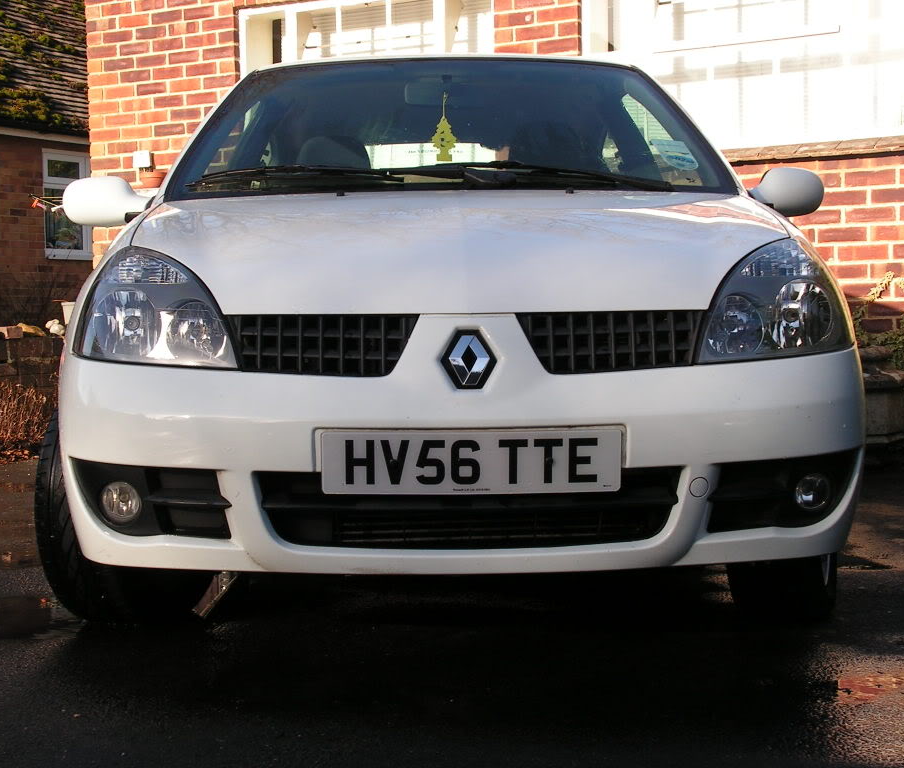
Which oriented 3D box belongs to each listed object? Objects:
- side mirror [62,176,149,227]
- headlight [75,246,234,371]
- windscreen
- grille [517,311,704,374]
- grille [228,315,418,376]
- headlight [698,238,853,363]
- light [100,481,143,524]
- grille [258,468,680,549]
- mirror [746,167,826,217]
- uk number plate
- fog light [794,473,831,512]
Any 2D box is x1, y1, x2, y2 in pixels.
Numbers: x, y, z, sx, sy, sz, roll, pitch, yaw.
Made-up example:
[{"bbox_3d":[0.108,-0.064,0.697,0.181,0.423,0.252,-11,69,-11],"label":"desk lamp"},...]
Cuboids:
[{"bbox_3d":[-0.871,-0.459,4.090,0.212,0.127,0.125,-1,2,-1],"label":"side mirror"},{"bbox_3d":[-0.552,-0.144,3.060,0.350,0.235,0.310,-1,2,-1],"label":"headlight"},{"bbox_3d":[0.000,-0.627,4.130,1.410,0.150,0.840,-1,36,-1],"label":"windscreen"},{"bbox_3d":[0.283,-0.074,2.910,0.337,0.114,0.075,-1,-6,-1],"label":"grille"},{"bbox_3d":[-0.229,-0.069,2.895,0.339,0.112,0.075,-1,-6,-1],"label":"grille"},{"bbox_3d":[0.608,-0.155,3.085,0.345,0.235,0.310,-1,2,-1],"label":"headlight"},{"bbox_3d":[-0.618,0.221,3.040,0.077,0.080,0.055,-1,2,-1],"label":"light"},{"bbox_3d":[0.031,0.223,2.885,0.745,0.140,0.090,-1,2,-1],"label":"grille"},{"bbox_3d":[0.847,-0.489,4.130,0.200,0.130,0.125,-1,2,-1],"label":"mirror"},{"bbox_3d":[0.034,0.135,2.824,0.520,0.111,0.015,-1,10,-1],"label":"uk number plate"},{"bbox_3d":[0.680,0.205,3.070,0.073,0.078,0.055,-1,2,-1],"label":"fog light"}]

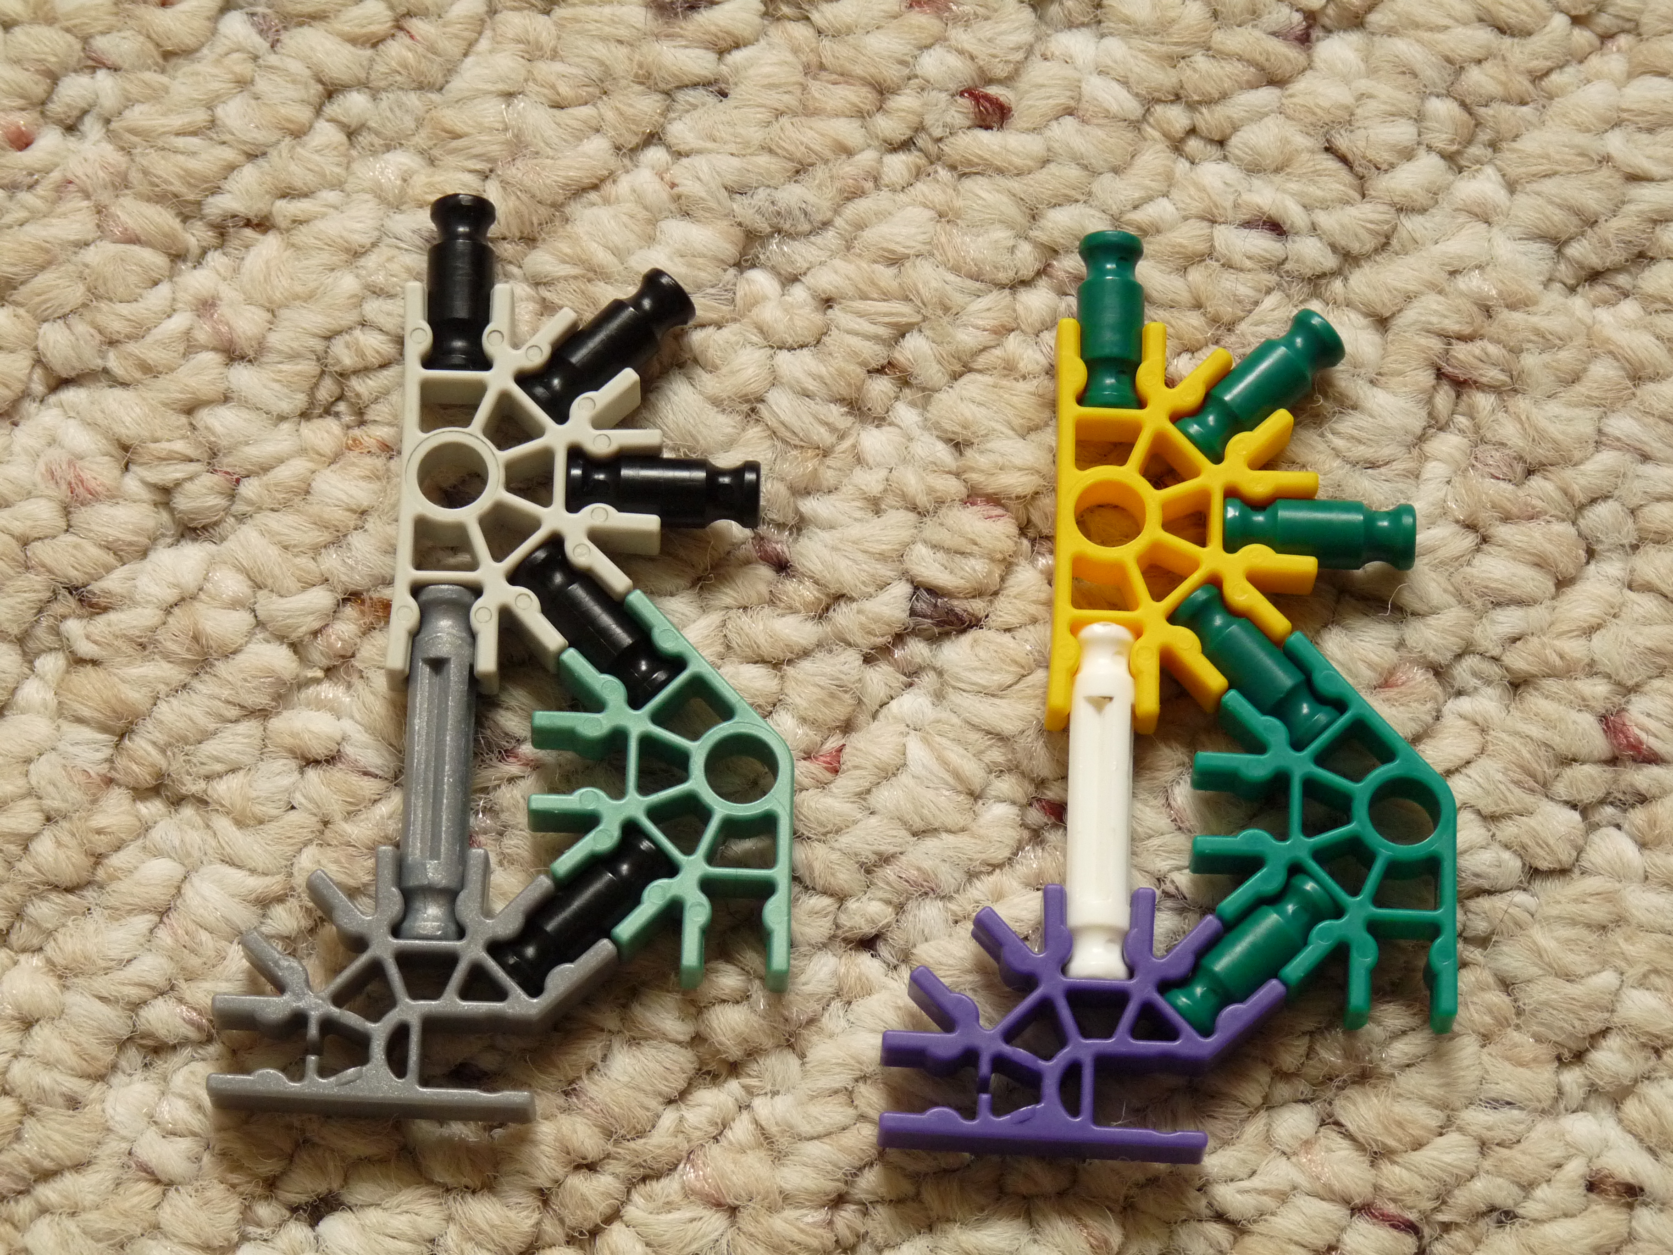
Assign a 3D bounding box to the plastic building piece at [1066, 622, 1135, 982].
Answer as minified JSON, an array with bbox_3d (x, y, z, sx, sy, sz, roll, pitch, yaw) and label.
[{"bbox_3d":[0.024,0.016,0.586,0.006,0.006,0.033,2,70,0],"label":"plastic building piece"}]

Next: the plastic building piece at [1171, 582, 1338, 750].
[{"bbox_3d":[0.037,0.004,0.591,0.006,0.006,0.017,-42,76,-14],"label":"plastic building piece"}]

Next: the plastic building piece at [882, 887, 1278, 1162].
[{"bbox_3d":[0.021,0.034,0.579,0.035,0.006,0.023,2,70,0],"label":"plastic building piece"}]

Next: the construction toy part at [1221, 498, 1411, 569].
[{"bbox_3d":[0.043,-0.009,0.595,0.017,0.006,0.006,2,70,0],"label":"construction toy part"}]

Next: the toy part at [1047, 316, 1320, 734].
[{"bbox_3d":[0.031,-0.009,0.595,0.023,0.006,0.037,2,70,0],"label":"toy part"}]

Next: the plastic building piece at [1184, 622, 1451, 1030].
[{"bbox_3d":[0.043,0.018,0.586,0.023,0.006,0.035,2,70,0],"label":"plastic building piece"}]

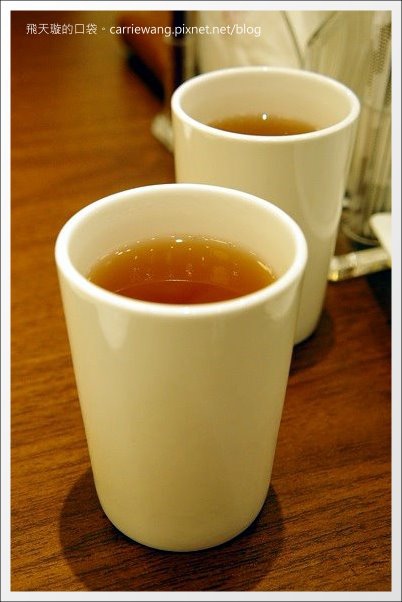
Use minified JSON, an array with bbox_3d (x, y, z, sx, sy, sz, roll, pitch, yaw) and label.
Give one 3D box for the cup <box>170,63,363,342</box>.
[{"bbox_3d":[0.025,-0.038,0.350,0.074,0.103,0.074,1,36,0],"label":"cup"}]

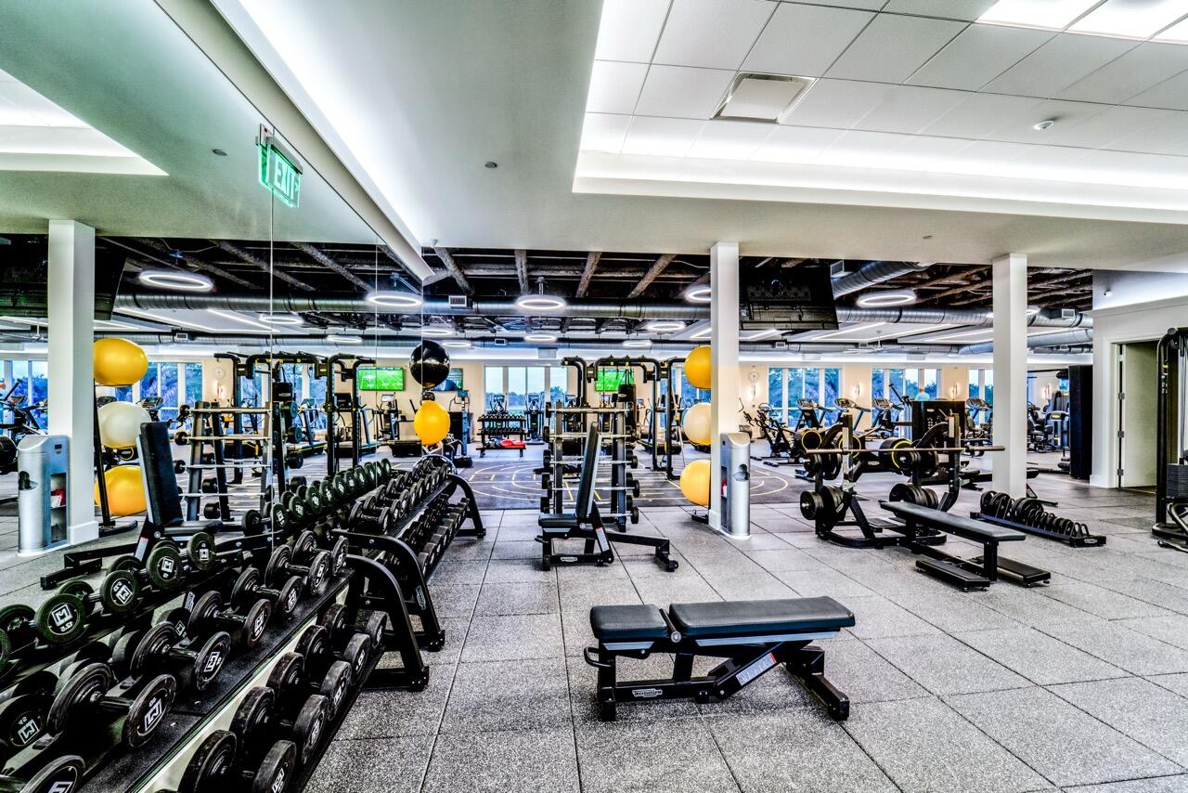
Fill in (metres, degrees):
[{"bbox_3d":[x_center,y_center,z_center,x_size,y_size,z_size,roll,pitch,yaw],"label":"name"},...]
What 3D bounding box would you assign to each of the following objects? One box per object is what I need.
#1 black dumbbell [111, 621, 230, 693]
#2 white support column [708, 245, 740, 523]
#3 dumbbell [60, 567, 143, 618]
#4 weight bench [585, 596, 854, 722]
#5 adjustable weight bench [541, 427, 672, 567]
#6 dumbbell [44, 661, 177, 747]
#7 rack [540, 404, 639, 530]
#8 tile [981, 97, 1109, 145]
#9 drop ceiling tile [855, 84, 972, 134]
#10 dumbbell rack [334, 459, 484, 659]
[{"bbox_3d":[-1.308,0.828,1.478,0.205,0.162,0.162,20,-6,-16],"label":"black dumbbell"},{"bbox_3d":[1.549,-0.109,5.509,0.275,3.360,0.265,0,0,-7],"label":"white support column"},{"bbox_3d":[-1.881,0.774,1.781,0.175,0.152,0.152,-9,1,-7],"label":"dumbbell"},{"bbox_3d":[0.614,1.313,2.352,1.330,0.460,0.450,0,0,-7],"label":"weight bench"},{"bbox_3d":[0.114,0.916,4.302,1.272,1.302,0.467,0,0,-7],"label":"adjustable weight bench"},{"bbox_3d":[-1.208,0.779,1.172,0.190,0.160,0.160,15,-2,-7],"label":"dumbbell"},{"bbox_3d":[-0.068,0.814,5.668,1.100,1.500,0.760,0,0,-7],"label":"rack"},{"bbox_3d":[3.815,-2.302,3.888,0.615,0.020,0.590,0,-1,-7],"label":"tile"},{"bbox_3d":[2.516,-2.277,3.690,0.615,0.020,0.580,0,0,-7],"label":"drop ceiling tile"},{"bbox_3d":[-1.402,1.147,3.972,0.656,0.845,2.372,0,0,-7],"label":"dumbbell rack"}]

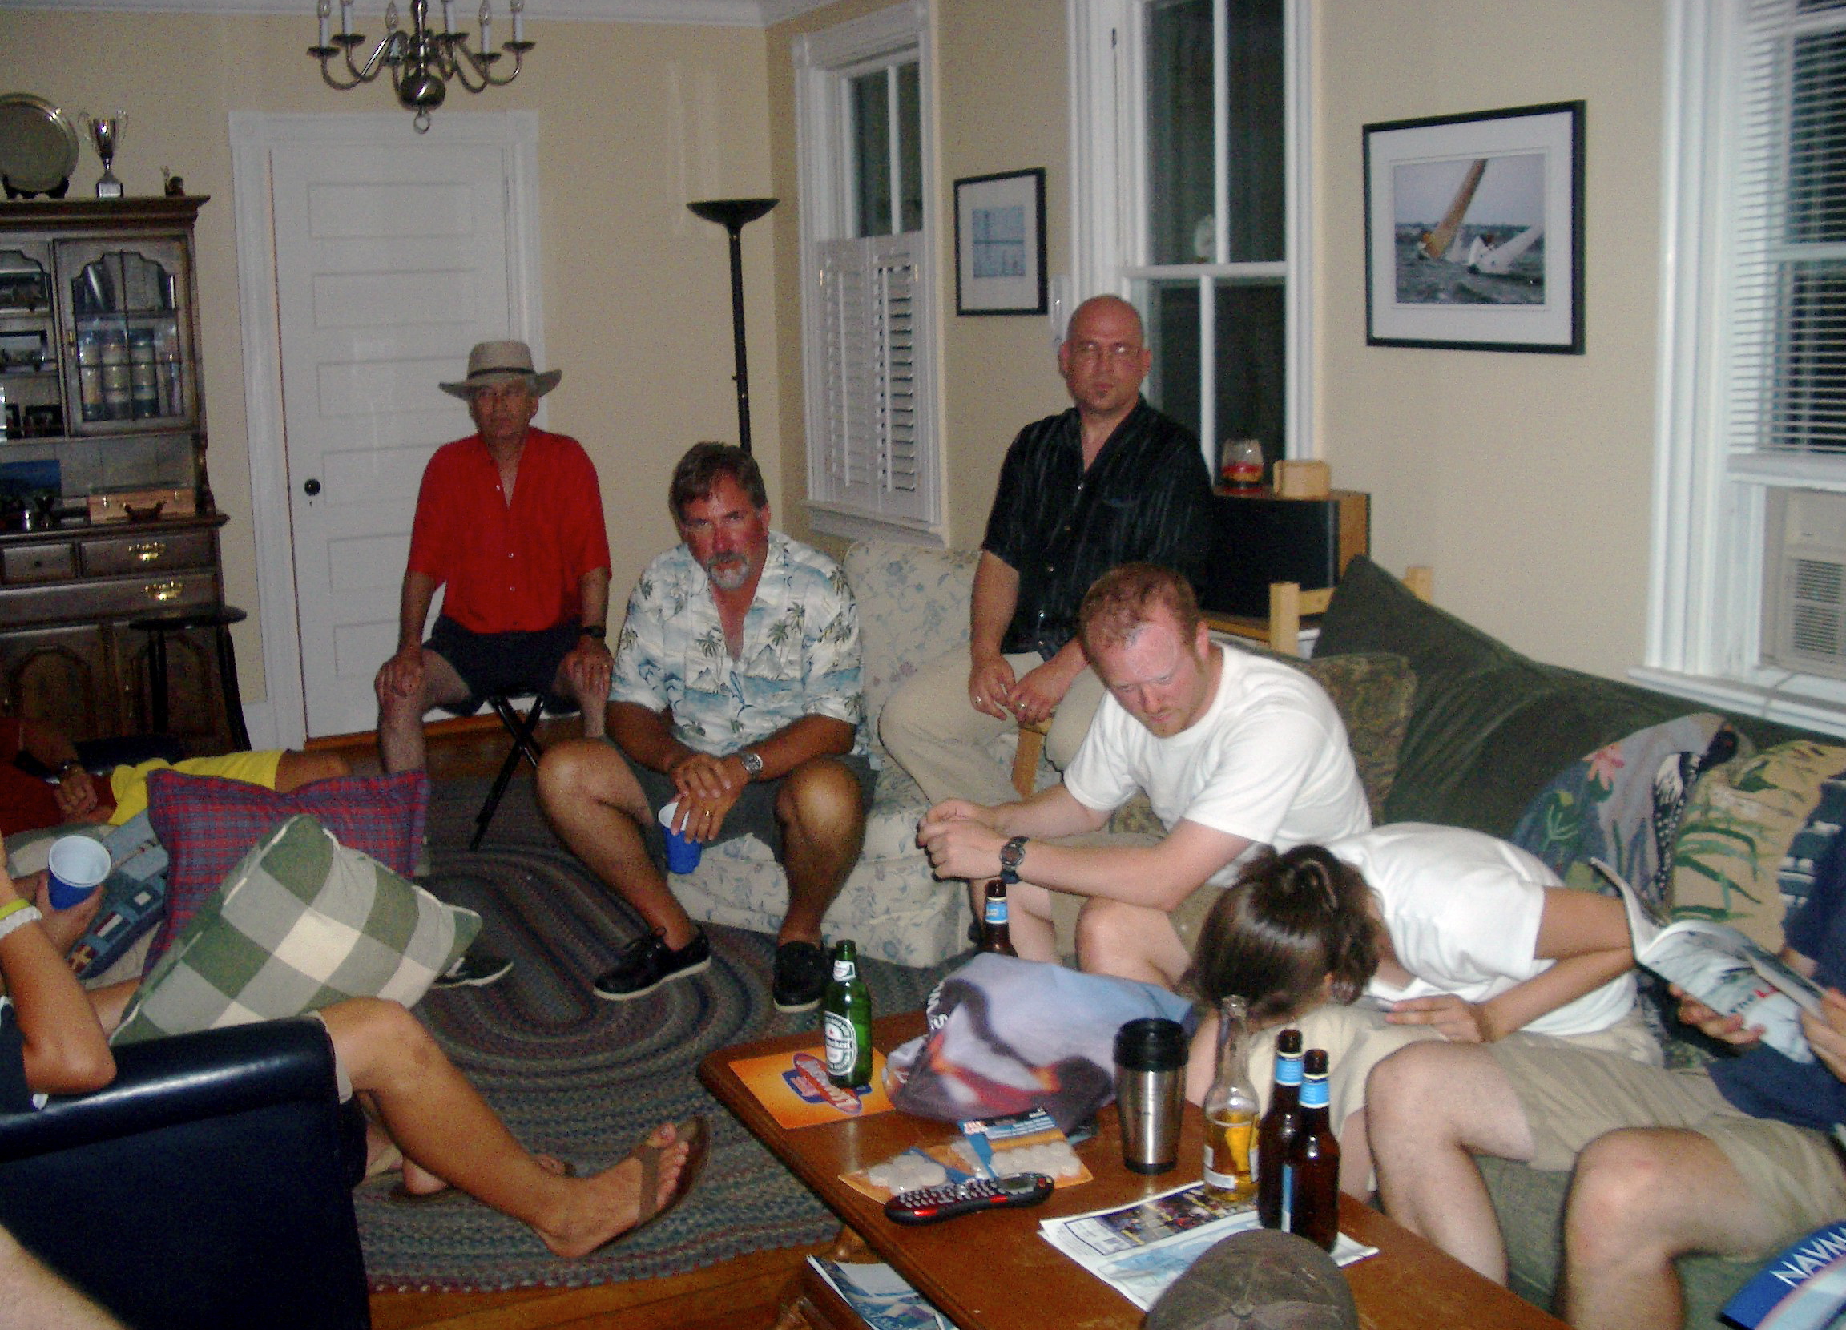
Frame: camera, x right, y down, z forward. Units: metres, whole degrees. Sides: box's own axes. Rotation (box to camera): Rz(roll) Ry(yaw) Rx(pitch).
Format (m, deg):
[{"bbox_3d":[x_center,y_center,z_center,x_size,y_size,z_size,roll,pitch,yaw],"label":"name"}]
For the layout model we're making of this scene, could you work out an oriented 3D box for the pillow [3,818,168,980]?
[{"bbox_3d":[-1.292,0.362,2.900,0.360,0.350,0.130,-6,-26,-24],"label":"pillow"}]

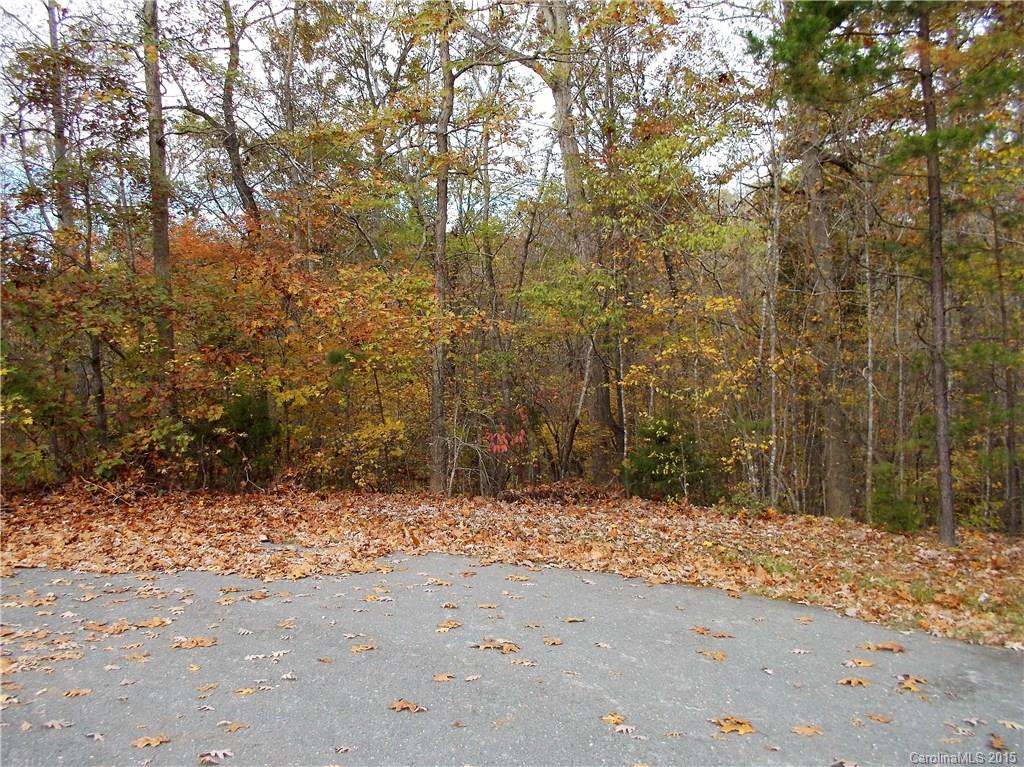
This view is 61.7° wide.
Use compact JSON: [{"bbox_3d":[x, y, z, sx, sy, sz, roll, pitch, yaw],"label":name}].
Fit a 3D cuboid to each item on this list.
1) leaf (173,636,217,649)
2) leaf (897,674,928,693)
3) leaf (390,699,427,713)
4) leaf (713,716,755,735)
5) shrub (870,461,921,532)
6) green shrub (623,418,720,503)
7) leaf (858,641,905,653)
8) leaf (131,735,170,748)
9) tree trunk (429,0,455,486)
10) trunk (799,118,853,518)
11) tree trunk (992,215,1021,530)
[{"bbox_3d":[-1.829,1.485,4.940,0.250,0.030,0.150,0,0,-12],"label":"leaf"},{"bbox_3d":[2.034,1.524,4.354,0.165,0.030,0.170,-1,0,0],"label":"leaf"},{"bbox_3d":[-0.497,1.546,4.117,0.170,0.035,0.120,-1,0,0],"label":"leaf"},{"bbox_3d":[0.993,1.533,3.843,0.190,0.030,0.150,-1,0,0],"label":"leaf"},{"bbox_3d":[4.249,1.252,9.500,0.554,0.798,0.550,-1,0,0],"label":"shrub"},{"bbox_3d":[2.176,1.051,11.700,1.337,1.146,1.200,-1,0,0],"label":"green shrub"},{"bbox_3d":[2.137,1.521,4.960,0.270,0.035,0.140,-1,0,0],"label":"leaf"},{"bbox_3d":[-1.572,1.561,3.738,0.180,0.025,0.100,-1,0,-28],"label":"leaf"},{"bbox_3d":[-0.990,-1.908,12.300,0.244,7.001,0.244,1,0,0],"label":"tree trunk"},{"bbox_3d":[4.373,-0.910,12.000,0.350,5.608,0.350,-3,0,0],"label":"trunk"},{"bbox_3d":[6.107,-0.148,10.600,0.148,4.035,0.148,-3,0,0],"label":"tree trunk"}]

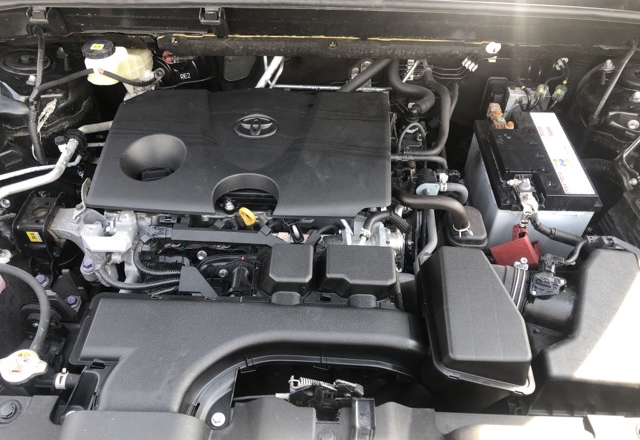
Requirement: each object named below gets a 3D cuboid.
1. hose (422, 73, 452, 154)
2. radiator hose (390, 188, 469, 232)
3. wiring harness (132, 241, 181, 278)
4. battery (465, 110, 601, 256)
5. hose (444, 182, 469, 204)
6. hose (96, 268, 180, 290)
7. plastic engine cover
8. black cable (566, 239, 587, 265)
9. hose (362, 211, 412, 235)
[{"bbox_3d":[0.242,-0.216,1.059,0.055,0.050,0.220,0,45,1],"label":"hose"},{"bbox_3d":[0.198,-0.019,0.927,0.135,0.055,0.055,0,45,1],"label":"radiator hose"},{"bbox_3d":[-0.282,0.067,0.897,0.085,0.045,0.045,0,45,1],"label":"wiring harness"},{"bbox_3d":[0.405,-0.060,1.028,0.175,0.190,0.242,0,45,1],"label":"battery"},{"bbox_3d":[0.256,-0.050,0.971,0.043,0.030,0.030,0,45,1],"label":"hose"},{"bbox_3d":[-0.312,0.102,0.891,0.140,0.030,0.035,0,45,1],"label":"hose"},{"bbox_3d":[-0.134,-0.128,0.962,0.514,0.060,0.280,0,58,1],"label":"plastic engine cover"},{"bbox_3d":[0.424,0.052,0.860,0.035,0.030,0.030,0,45,1],"label":"black cable"},{"bbox_3d":[0.118,0.004,0.919,0.083,0.030,0.030,0,45,1],"label":"hose"}]

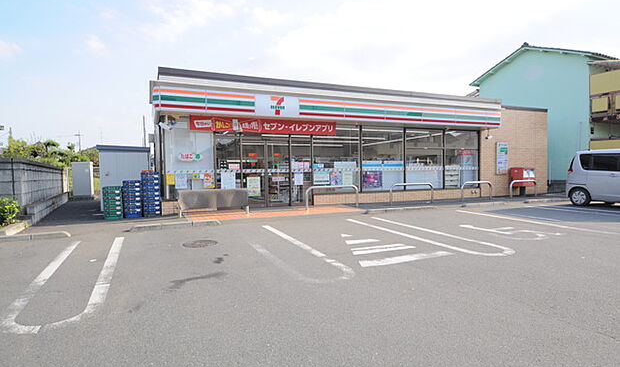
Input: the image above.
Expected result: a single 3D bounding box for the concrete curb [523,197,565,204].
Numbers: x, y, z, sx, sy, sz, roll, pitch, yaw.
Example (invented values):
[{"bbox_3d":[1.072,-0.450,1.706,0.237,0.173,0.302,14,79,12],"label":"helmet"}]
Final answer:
[{"bbox_3d":[8.630,0.585,13.237,2.370,0.100,0.160,-2,3,-24],"label":"concrete curb"}]

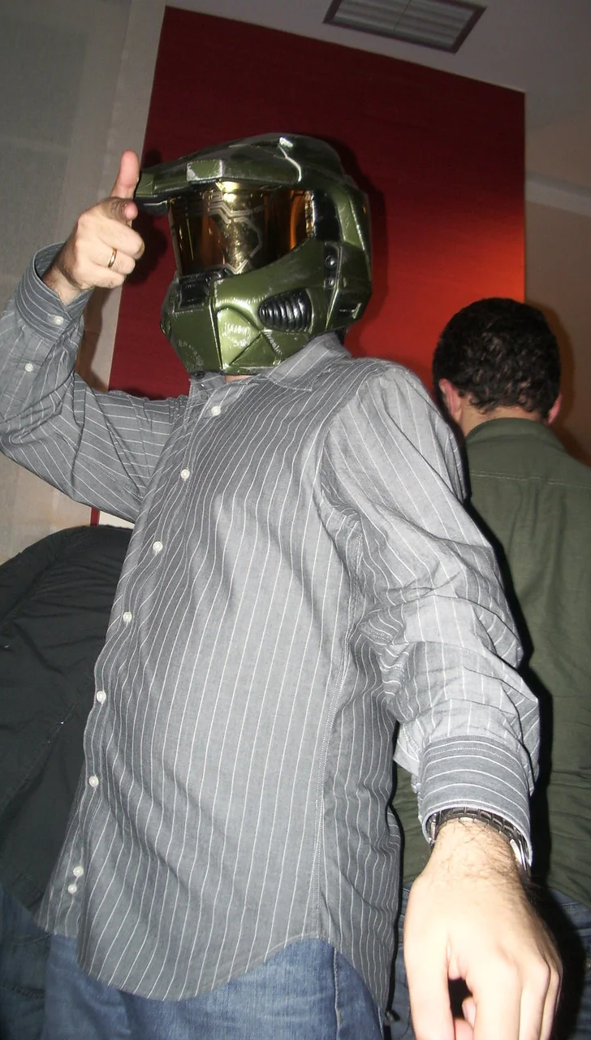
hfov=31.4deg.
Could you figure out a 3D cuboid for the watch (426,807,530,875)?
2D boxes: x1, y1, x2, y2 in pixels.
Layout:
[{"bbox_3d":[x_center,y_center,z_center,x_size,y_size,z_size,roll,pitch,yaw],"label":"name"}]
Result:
[{"bbox_3d":[0.120,0.209,0.680,0.062,0.042,0.064,-21,-69,16],"label":"watch"}]

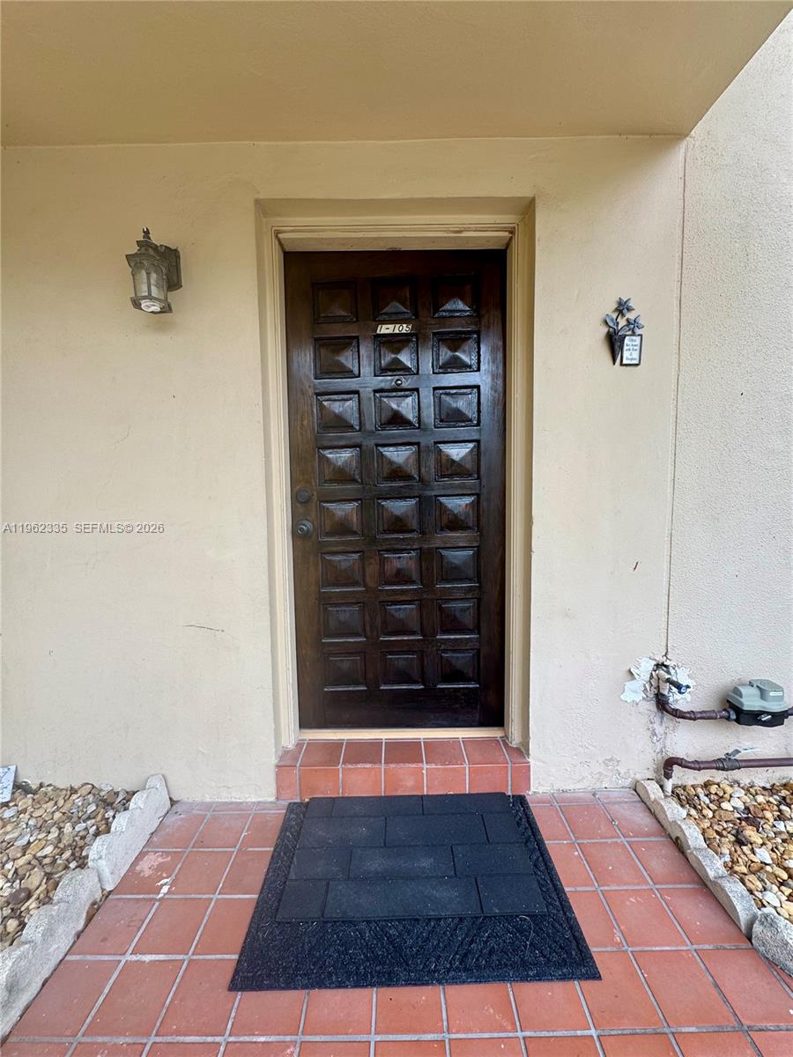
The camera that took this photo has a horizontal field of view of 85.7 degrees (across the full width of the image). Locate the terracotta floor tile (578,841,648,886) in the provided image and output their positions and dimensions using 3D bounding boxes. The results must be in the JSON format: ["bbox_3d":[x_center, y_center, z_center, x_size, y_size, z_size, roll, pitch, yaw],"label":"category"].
[{"bbox_3d":[0.689,1.080,1.370,0.154,0.012,0.154,-1,5,0],"label":"terracotta floor tile"}]

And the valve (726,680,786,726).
[{"bbox_3d":[1.303,0.637,1.560,0.157,0.123,0.100,-1,5,0],"label":"valve"}]

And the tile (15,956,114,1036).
[{"bbox_3d":[-0.792,1.144,1.039,0.154,0.012,0.154,-1,5,0],"label":"tile"}]

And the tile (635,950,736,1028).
[{"bbox_3d":[0.686,1.107,1.033,0.154,0.014,0.156,-1,5,0],"label":"tile"}]

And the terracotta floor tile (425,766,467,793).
[{"bbox_3d":[0.196,0.984,1.682,0.156,0.127,0.014,-1,5,0],"label":"terracotta floor tile"}]

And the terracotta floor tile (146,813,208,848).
[{"bbox_3d":[-0.789,1.093,1.539,0.153,0.013,0.155,-1,6,0],"label":"terracotta floor tile"}]

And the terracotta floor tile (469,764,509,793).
[{"bbox_3d":[0.358,0.980,1.671,0.153,0.132,0.013,-1,6,0],"label":"terracotta floor tile"}]

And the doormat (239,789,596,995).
[{"bbox_3d":[0.045,1.074,1.351,0.914,0.022,0.620,-1,6,0],"label":"doormat"}]

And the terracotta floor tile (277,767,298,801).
[{"bbox_3d":[-0.427,1.000,1.682,0.079,0.130,0.012,-1,5,0],"label":"terracotta floor tile"}]

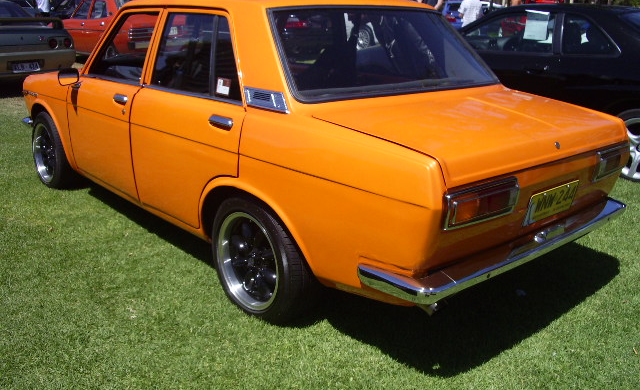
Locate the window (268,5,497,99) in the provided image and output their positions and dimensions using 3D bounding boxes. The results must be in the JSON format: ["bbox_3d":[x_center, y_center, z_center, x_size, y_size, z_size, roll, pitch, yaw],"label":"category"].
[{"bbox_3d":[0.335,-0.686,2.990,1.320,0.470,0.090,-13,-22,-41],"label":"window"}]

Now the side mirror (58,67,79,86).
[{"bbox_3d":[-1.495,-0.702,3.853,0.132,0.107,0.055,-13,22,-41],"label":"side mirror"}]

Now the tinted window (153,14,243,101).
[{"bbox_3d":[-0.511,-0.611,2.831,0.060,0.370,0.760,15,3,-45],"label":"tinted window"}]

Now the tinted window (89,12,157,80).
[{"bbox_3d":[-1.020,-0.773,3.357,0.060,0.385,0.600,15,3,-45],"label":"tinted window"}]

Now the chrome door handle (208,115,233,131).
[{"bbox_3d":[-0.414,-0.305,2.734,0.040,0.052,0.150,-13,22,-41],"label":"chrome door handle"}]

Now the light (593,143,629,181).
[{"bbox_3d":[1.278,-0.147,2.828,0.352,0.127,0.055,-13,22,-41],"label":"light"}]

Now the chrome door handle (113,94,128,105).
[{"bbox_3d":[-1.000,-0.489,3.241,0.042,0.050,0.145,-13,22,-41],"label":"chrome door handle"}]

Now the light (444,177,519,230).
[{"bbox_3d":[0.525,0.023,2.118,0.360,0.135,0.070,-13,22,-41],"label":"light"}]

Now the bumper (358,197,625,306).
[{"bbox_3d":[0.795,0.164,2.582,1.530,0.110,0.285,-13,22,-41],"label":"bumper"}]

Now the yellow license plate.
[{"bbox_3d":[0.910,0.029,2.535,0.370,0.135,0.015,-13,31,-41],"label":"yellow license plate"}]

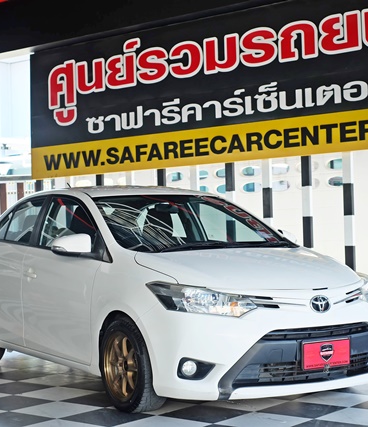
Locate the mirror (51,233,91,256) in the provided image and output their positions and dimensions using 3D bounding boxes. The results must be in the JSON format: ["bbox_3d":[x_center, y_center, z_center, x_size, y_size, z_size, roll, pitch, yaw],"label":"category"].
[{"bbox_3d":[-0.709,0.201,5.927,0.240,0.140,0.140,0,-1,-31],"label":"mirror"}]

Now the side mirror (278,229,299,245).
[{"bbox_3d":[0.707,0.189,6.790,0.240,0.140,0.140,0,-1,-31],"label":"side mirror"}]

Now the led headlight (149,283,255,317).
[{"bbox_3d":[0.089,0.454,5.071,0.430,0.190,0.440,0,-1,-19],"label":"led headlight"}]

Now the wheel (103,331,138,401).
[{"bbox_3d":[-0.288,0.878,5.460,0.180,0.410,0.410,0,-1,-33],"label":"wheel"}]

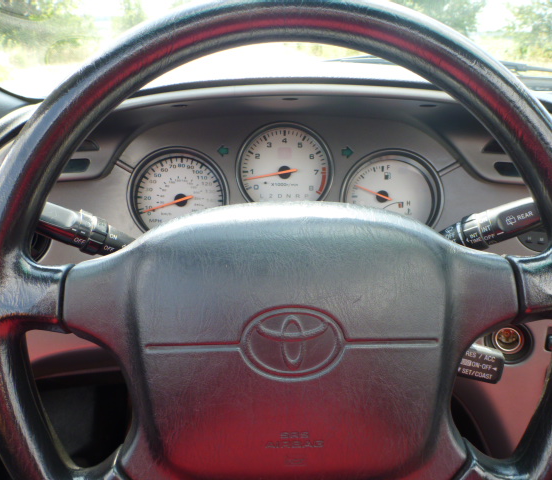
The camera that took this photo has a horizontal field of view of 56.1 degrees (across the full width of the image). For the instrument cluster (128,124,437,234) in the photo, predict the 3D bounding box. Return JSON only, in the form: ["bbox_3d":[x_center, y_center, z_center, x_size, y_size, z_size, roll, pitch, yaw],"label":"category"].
[{"bbox_3d":[0.009,-0.057,0.520,0.313,0.121,0.050,0,-3,0],"label":"instrument cluster"}]

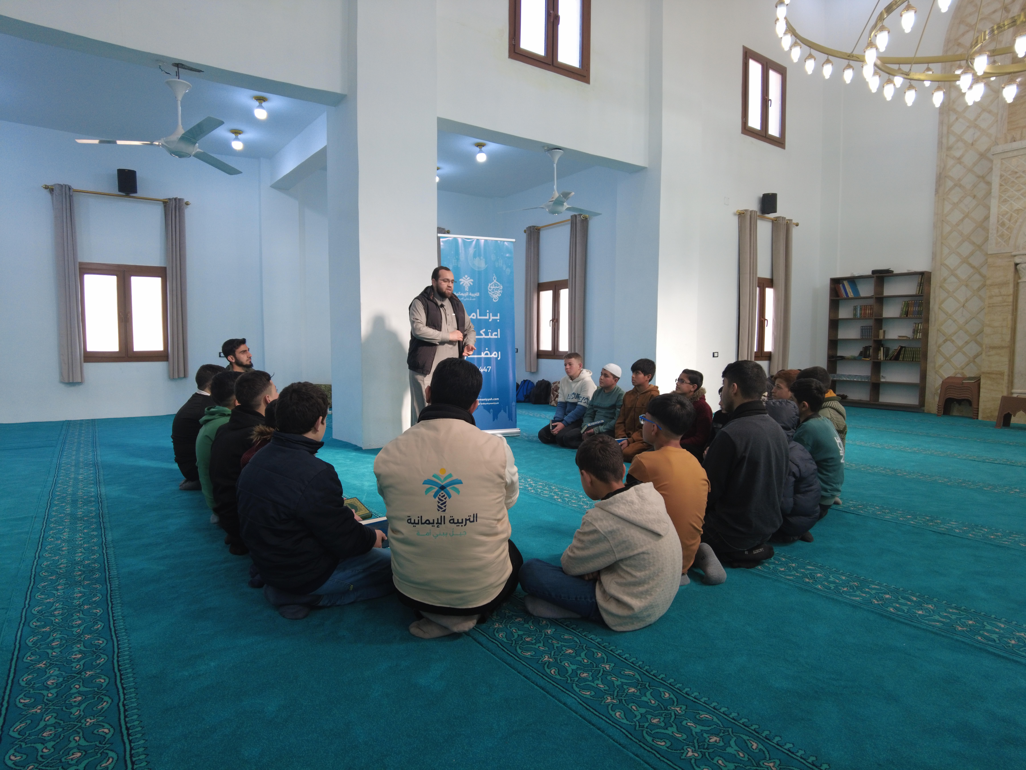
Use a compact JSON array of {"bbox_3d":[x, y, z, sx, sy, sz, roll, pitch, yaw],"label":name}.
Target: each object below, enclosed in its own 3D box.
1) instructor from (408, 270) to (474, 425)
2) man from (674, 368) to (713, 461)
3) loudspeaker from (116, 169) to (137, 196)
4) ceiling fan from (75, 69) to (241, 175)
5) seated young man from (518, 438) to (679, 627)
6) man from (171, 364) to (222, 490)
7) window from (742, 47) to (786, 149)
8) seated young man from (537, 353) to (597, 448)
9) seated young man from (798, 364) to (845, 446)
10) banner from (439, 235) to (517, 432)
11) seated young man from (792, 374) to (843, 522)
[{"bbox_3d":[-0.680,-0.256,5.492,0.580,1.666,0.420,-3,5,-33],"label":"instructor"},{"bbox_3d":[1.419,0.263,4.729,0.620,0.800,0.460,-2,4,-28],"label":"man"},{"bbox_3d":[-4.800,-2.525,7.379,0.210,0.280,0.190,-3,5,-36],"label":"loudspeaker"},{"bbox_3d":[-2.786,-2.177,4.735,1.220,0.700,1.320,-1,4,-18],"label":"ceiling fan"},{"bbox_3d":[0.352,0.500,2.277,0.540,0.628,0.530,-4,6,-42],"label":"seated young man"},{"bbox_3d":[-2.046,0.267,4.188,0.640,0.840,0.500,-3,5,-43],"label":"man"},{"bbox_3d":[3.721,-4.229,8.803,1.164,1.203,0.080,-3,5,-36],"label":"window"},{"bbox_3d":[0.640,0.122,5.788,0.450,0.868,0.600,4,6,41],"label":"seated young man"},{"bbox_3d":[2.046,0.293,4.149,0.620,0.820,0.480,2,4,28],"label":"seated young man"},{"bbox_3d":[-0.332,-0.487,6.217,0.836,2.091,0.160,-1,4,-20],"label":"banner"},{"bbox_3d":[1.670,0.340,3.542,0.620,0.762,0.460,4,5,40],"label":"seated young man"}]

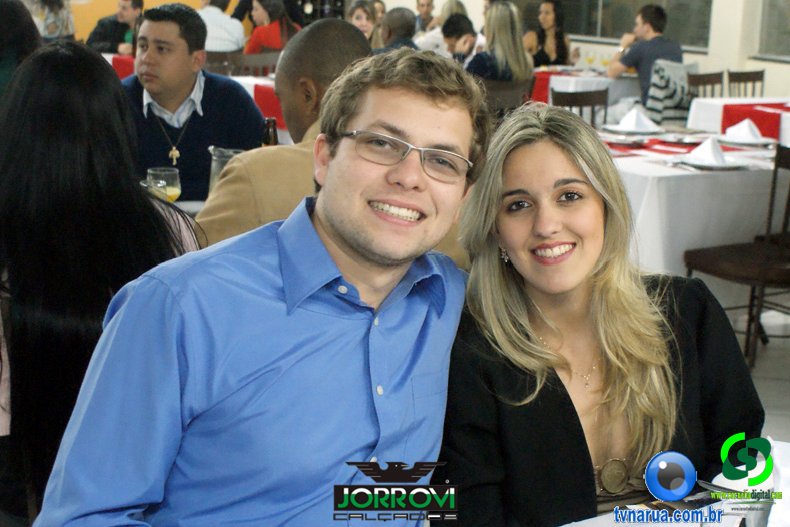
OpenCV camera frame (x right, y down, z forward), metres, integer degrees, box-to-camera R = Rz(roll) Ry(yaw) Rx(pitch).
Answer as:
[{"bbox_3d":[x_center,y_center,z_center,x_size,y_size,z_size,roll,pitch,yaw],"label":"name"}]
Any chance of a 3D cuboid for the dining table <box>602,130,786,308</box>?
[{"bbox_3d":[1.298,-0.121,4.009,1.150,0.760,1.120,-4,16,-14],"label":"dining table"}]

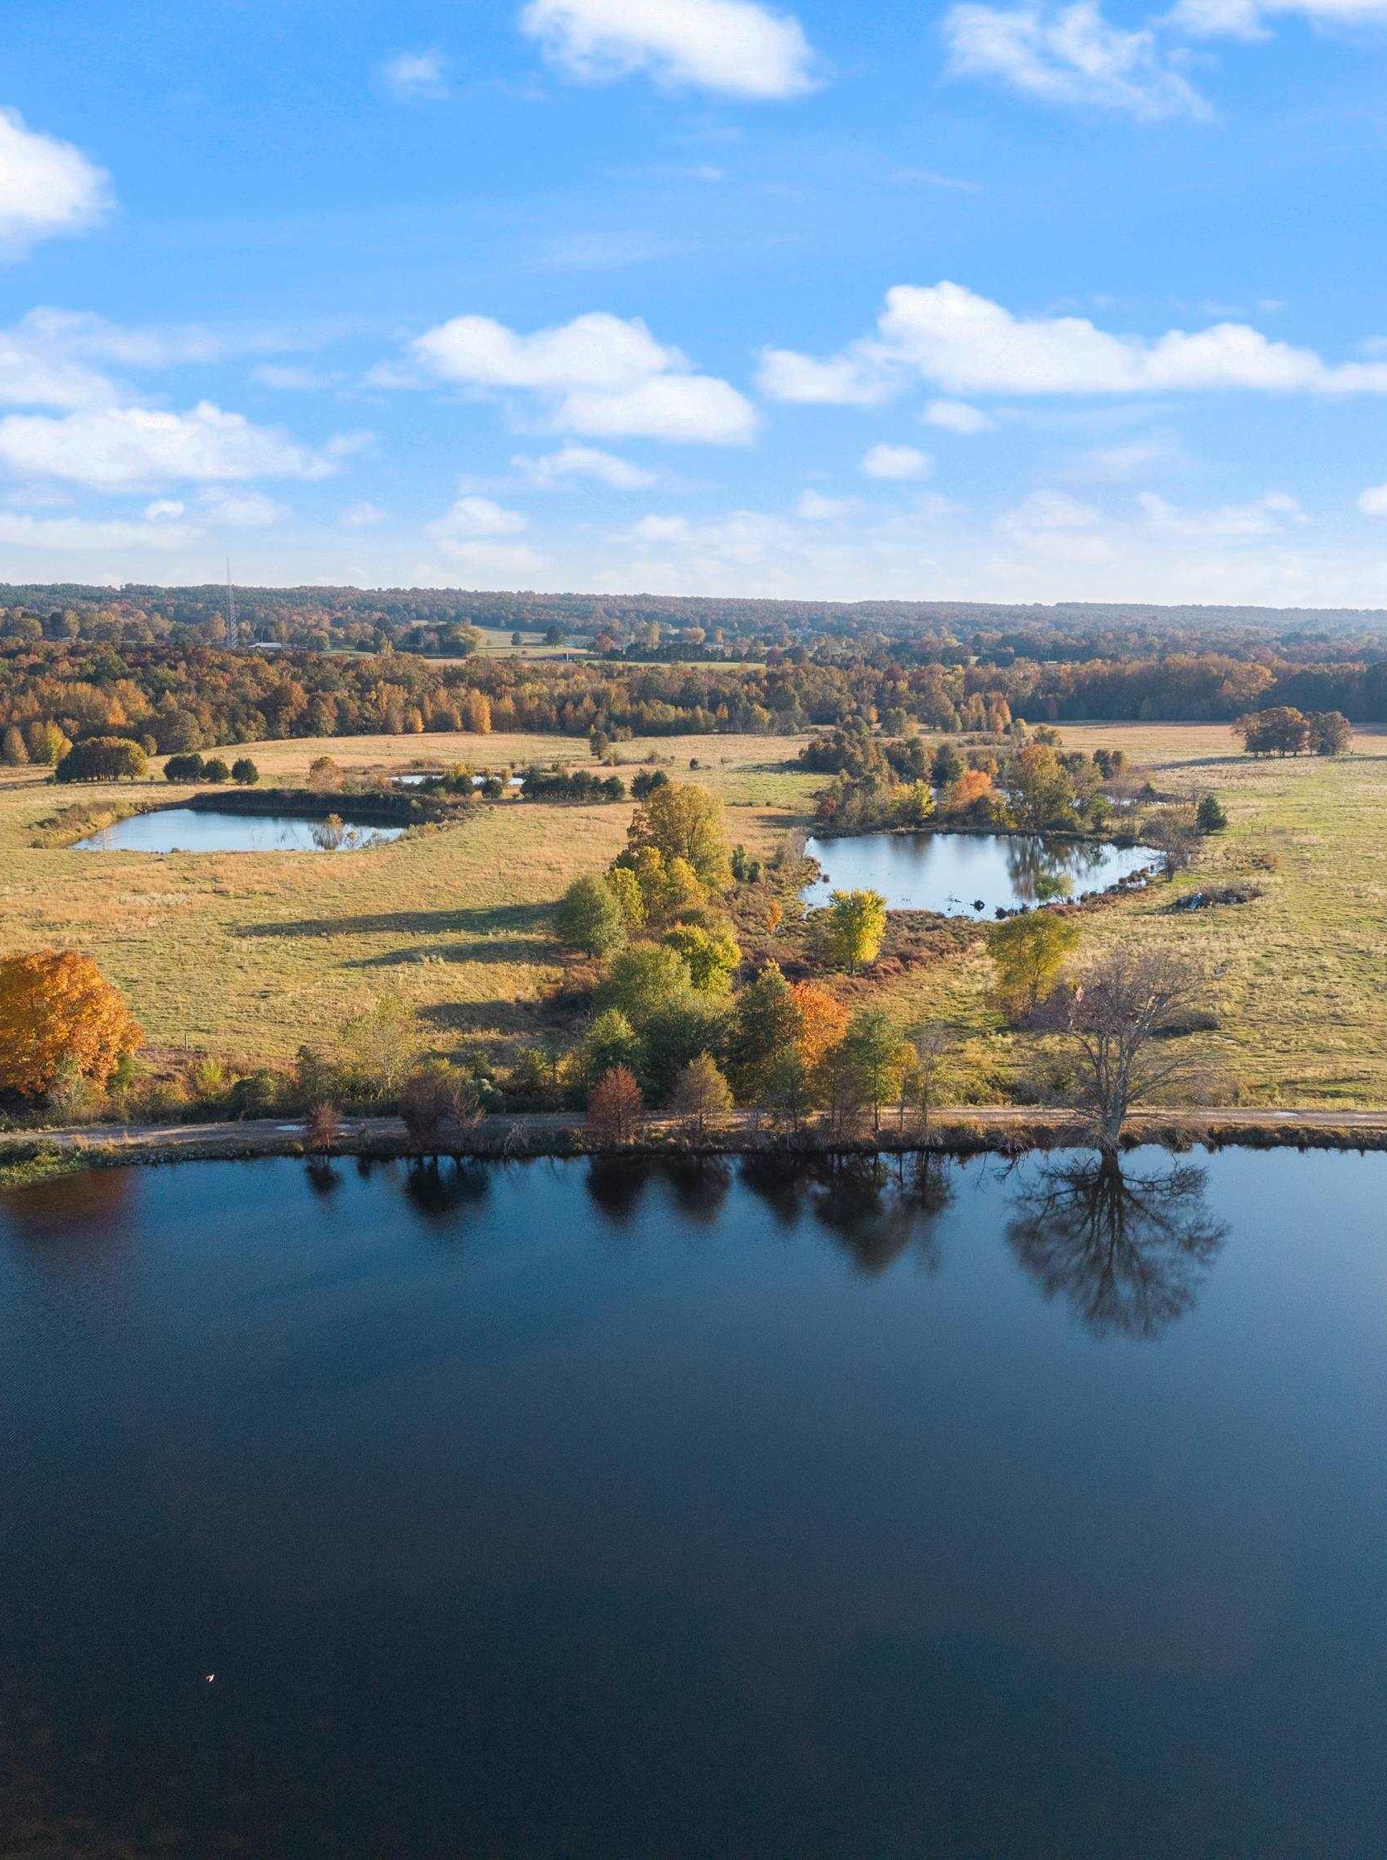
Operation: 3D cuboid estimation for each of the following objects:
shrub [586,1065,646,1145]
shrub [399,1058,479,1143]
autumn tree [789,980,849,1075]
[{"bbox_3d":[-5.760,13.020,127.890,4.320,6.050,4.320,0,10,0],"label":"shrub"},{"bbox_3d":[-18.940,12.800,127.850,5.910,6.490,5.020,0,10,0],"label":"shrub"},{"bbox_3d":[9.820,8.870,137.300,5.570,10.060,5.570,0,10,0],"label":"autumn tree"}]

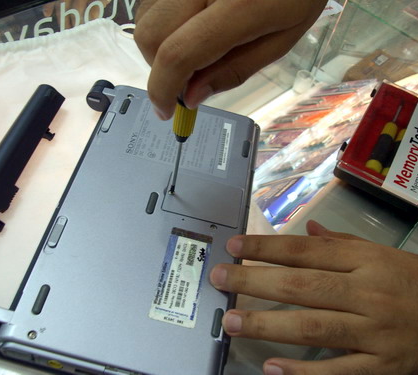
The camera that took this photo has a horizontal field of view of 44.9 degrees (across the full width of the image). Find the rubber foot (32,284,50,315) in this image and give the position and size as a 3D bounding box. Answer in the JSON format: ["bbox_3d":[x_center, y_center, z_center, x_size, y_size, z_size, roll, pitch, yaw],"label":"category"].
[{"bbox_3d":[-0.112,0.074,0.336,0.006,0.003,0.021,14,48,-2],"label":"rubber foot"}]

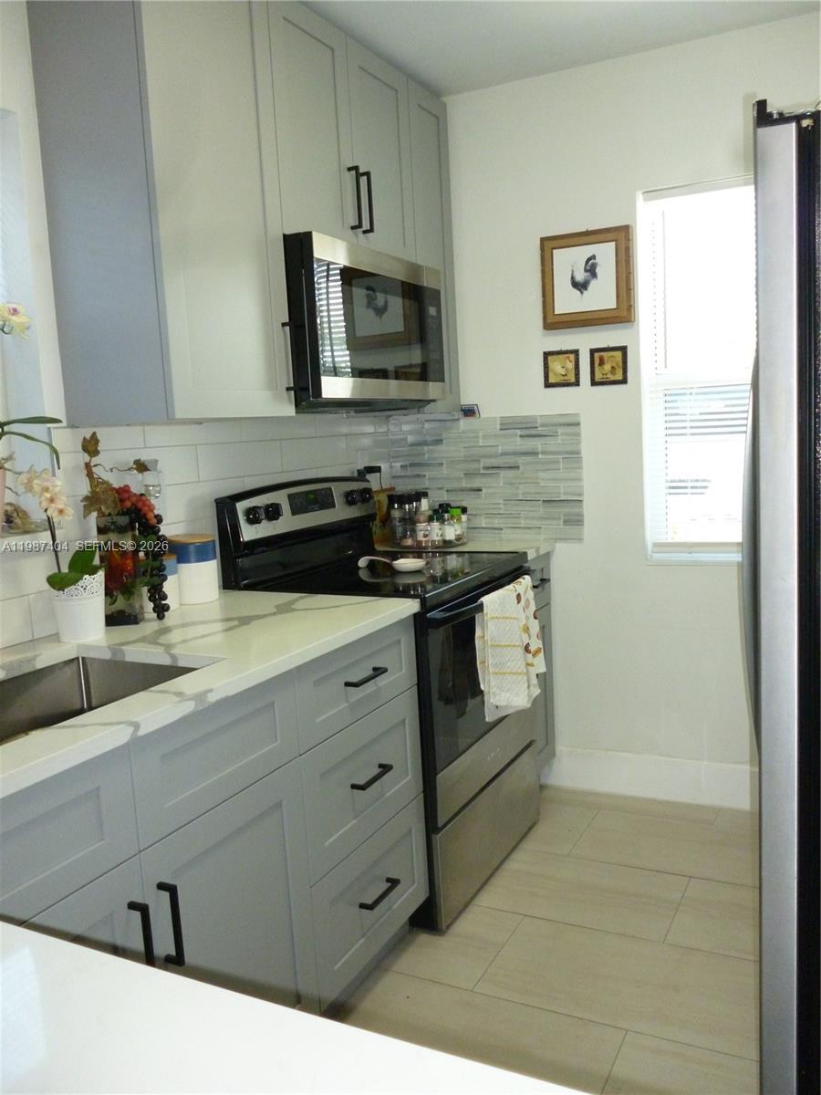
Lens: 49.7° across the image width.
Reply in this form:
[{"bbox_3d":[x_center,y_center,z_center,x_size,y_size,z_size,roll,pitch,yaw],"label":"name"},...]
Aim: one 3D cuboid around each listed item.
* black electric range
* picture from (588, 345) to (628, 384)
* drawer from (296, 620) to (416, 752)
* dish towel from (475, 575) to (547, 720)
[{"bbox_3d":[-0.043,0.390,2.806,0.705,1.203,0.760,1,8,27],"label":"black electric range"},{"bbox_3d":[0.681,-0.622,3.039,0.131,0.129,0.016,1,8,27],"label":"picture"},{"bbox_3d":[-0.314,0.313,2.179,0.500,0.162,0.541,1,8,27],"label":"drawer"},{"bbox_3d":[0.298,0.298,2.723,0.075,0.379,0.445,1,8,27],"label":"dish towel"}]

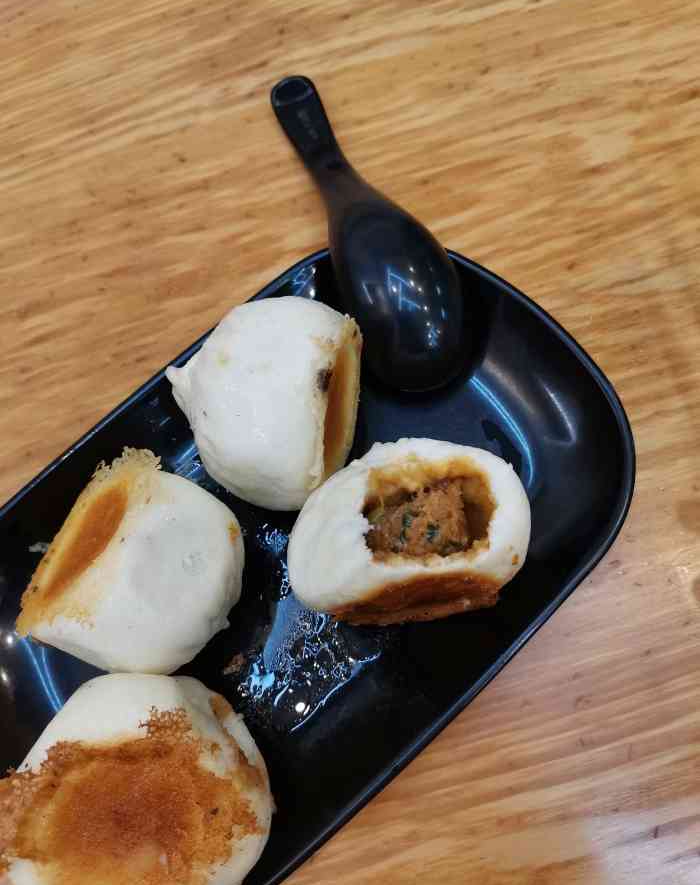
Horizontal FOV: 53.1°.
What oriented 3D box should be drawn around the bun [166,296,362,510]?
[{"bbox_3d":[-0.029,-0.014,0.224,0.056,0.062,0.069,12,73,5],"label":"bun"}]

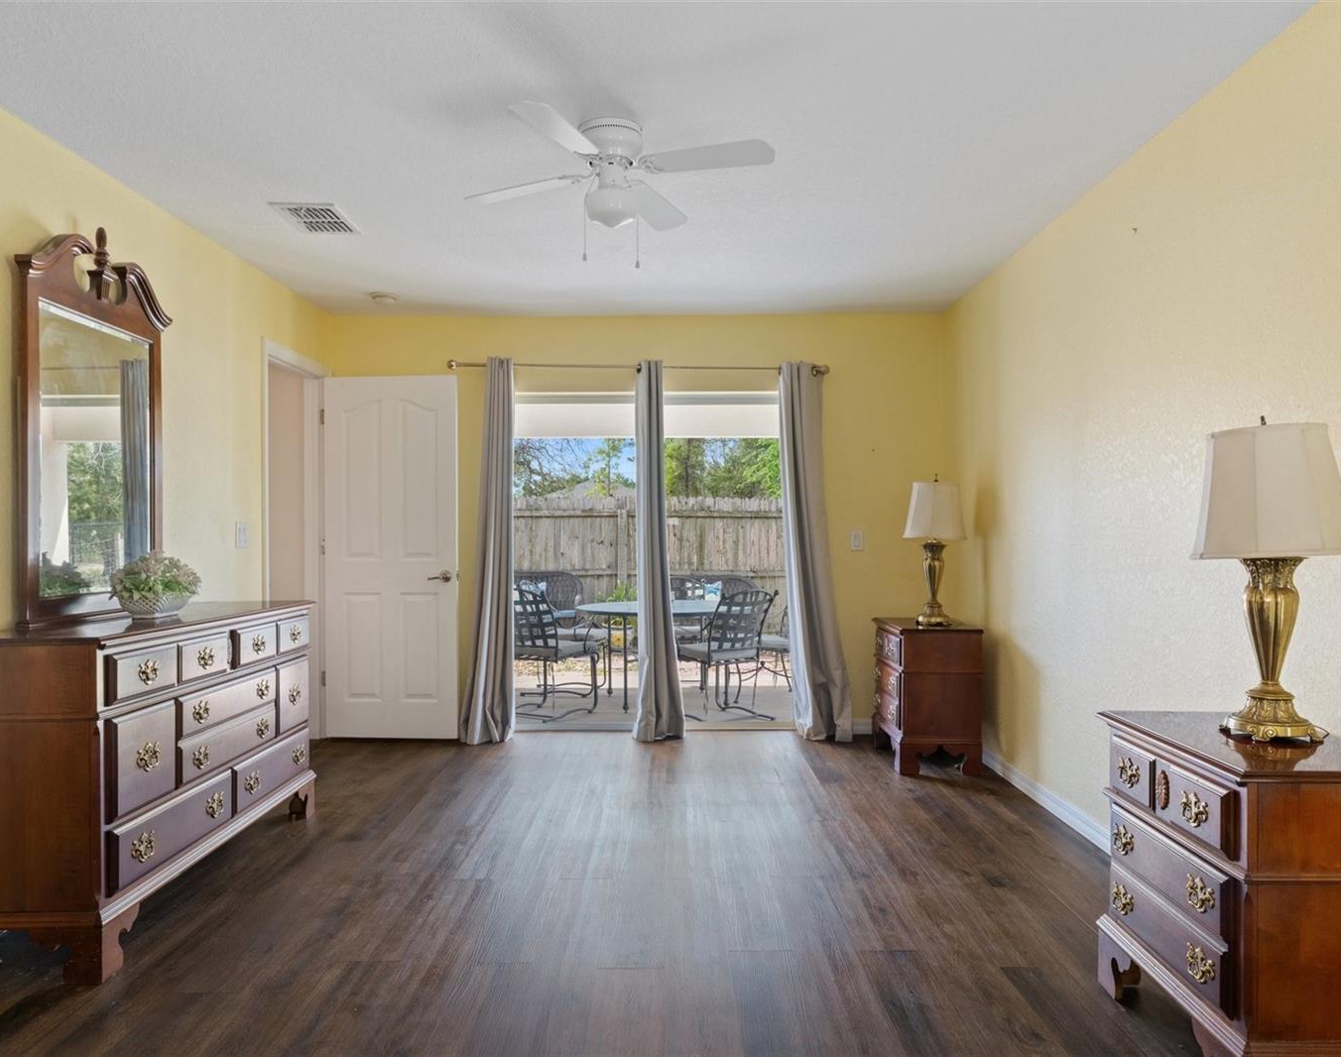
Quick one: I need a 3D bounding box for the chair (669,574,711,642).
[{"bbox_3d":[0.030,0.846,7.780,0.600,0.900,0.680,0,0,0],"label":"chair"}]

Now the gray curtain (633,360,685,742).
[{"bbox_3d":[-0.063,0.104,5.200,0.299,2.131,0.160,0,0,0],"label":"gray curtain"}]

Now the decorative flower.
[{"bbox_3d":[-1.762,0.176,3.170,0.280,0.200,0.300,0,0,0],"label":"decorative flower"}]

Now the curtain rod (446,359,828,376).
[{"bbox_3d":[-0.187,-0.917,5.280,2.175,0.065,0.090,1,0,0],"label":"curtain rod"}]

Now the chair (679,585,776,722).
[{"bbox_3d":[0.325,0.842,6.330,0.580,0.900,0.670,0,0,-38],"label":"chair"}]

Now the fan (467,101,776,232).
[{"bbox_3d":[-0.186,-1.098,2.920,1.030,0.300,1.030,0,0,0],"label":"fan"}]

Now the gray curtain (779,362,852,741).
[{"bbox_3d":[0.818,0.110,5.200,0.418,2.121,0.160,0,0,0],"label":"gray curtain"}]

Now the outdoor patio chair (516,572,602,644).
[{"bbox_3d":[-1.450,0.940,10.400,1.000,0.930,0.780,0,0,-12],"label":"outdoor patio chair"}]

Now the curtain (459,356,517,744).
[{"bbox_3d":[-1.020,0.096,5.180,0.326,2.148,0.160,0,0,0],"label":"curtain"}]

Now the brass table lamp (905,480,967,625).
[{"bbox_3d":[1.356,0.105,4.740,0.325,0.757,0.325,0,0,0],"label":"brass table lamp"}]

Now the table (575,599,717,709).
[{"bbox_3d":[-0.030,0.970,7.270,1.360,0.727,1.340,0,0,0],"label":"table"}]

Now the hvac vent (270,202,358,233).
[{"bbox_3d":[-1.435,-1.250,3.745,0.262,0.020,0.355,0,0,0],"label":"hvac vent"}]

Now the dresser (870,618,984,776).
[{"bbox_3d":[1.303,0.841,4.735,0.412,0.714,0.615,0,0,0],"label":"dresser"}]

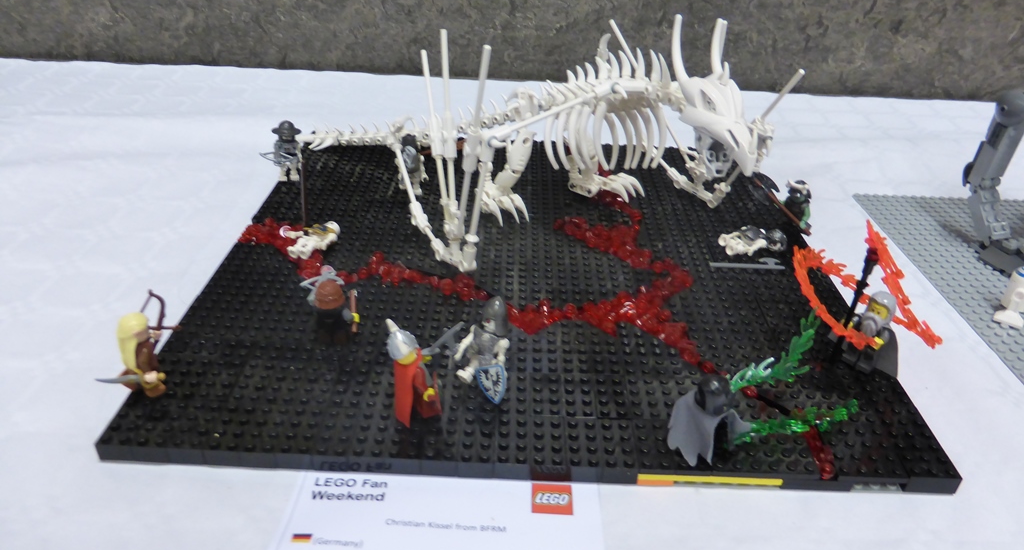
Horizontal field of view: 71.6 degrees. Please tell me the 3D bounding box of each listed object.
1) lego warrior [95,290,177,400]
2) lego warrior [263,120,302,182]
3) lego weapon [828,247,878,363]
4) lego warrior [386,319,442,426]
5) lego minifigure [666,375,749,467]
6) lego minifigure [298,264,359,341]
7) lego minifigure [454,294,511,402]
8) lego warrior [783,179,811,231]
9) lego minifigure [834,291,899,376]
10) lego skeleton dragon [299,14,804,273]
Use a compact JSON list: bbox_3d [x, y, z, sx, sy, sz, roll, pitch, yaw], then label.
[{"bbox_3d":[-0.175,0.035,0.335,0.035,0.049,0.025,-1,32,-4],"label":"lego warrior"},{"bbox_3d":[-0.177,-0.096,0.547,0.030,0.046,0.020,-1,32,-4],"label":"lego warrior"},{"bbox_3d":[0.174,0.016,0.364,0.009,0.069,0.009,-22,39,-32],"label":"lego weapon"},{"bbox_3d":[-0.045,0.043,0.327,0.026,0.050,0.026,-18,37,-28],"label":"lego warrior"},{"bbox_3d":[0.086,0.060,0.310,0.034,0.045,0.029,-12,35,-21],"label":"lego minifigure"},{"bbox_3d":[-0.096,0.016,0.379,0.029,0.039,0.024,2,32,0],"label":"lego minifigure"},{"bbox_3d":[-0.010,0.034,0.345,0.027,0.048,0.024,19,36,25],"label":"lego minifigure"},{"bbox_3d":[0.193,-0.046,0.488,0.025,0.043,0.020,24,38,31],"label":"lego warrior"},{"bbox_3d":[0.186,0.027,0.368,0.021,0.046,0.029,-22,39,-32],"label":"lego minifigure"},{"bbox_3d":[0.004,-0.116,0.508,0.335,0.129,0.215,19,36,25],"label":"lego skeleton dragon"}]

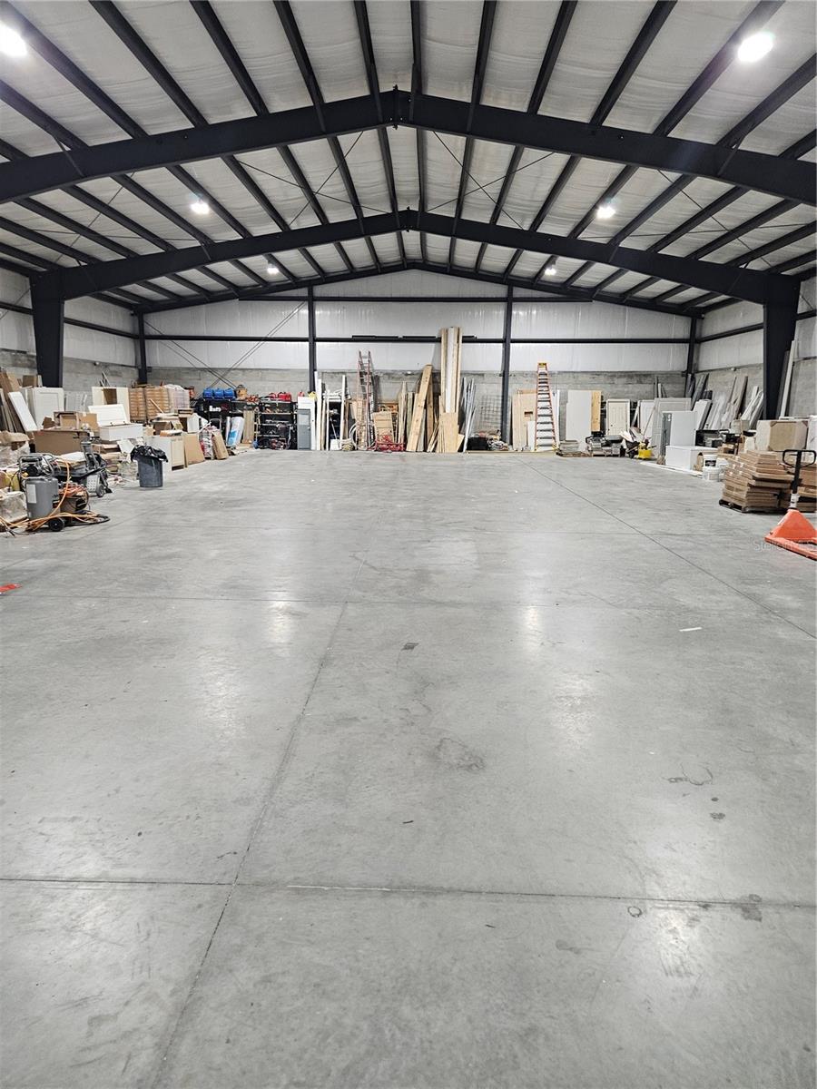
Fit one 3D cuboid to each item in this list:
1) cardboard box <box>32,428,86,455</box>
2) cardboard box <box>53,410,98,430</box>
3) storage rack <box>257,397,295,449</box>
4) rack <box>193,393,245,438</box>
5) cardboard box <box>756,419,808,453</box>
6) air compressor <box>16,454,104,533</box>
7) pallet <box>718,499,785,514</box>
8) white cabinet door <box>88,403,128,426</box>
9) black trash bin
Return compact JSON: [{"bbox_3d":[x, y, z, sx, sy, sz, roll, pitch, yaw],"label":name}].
[{"bbox_3d":[-7.584,-2.300,16.109,1.120,0.600,0.600,-2,11,-12],"label":"cardboard box"},{"bbox_3d":[-7.965,-2.959,17.375,0.950,0.480,0.550,-1,11,-6],"label":"cardboard box"},{"bbox_3d":[-5.319,-4.842,29.382,1.500,1.950,0.550,1,11,1],"label":"storage rack"},{"bbox_3d":[-7.634,-4.858,29.291,2.000,1.950,0.600,1,11,1],"label":"rack"},{"bbox_3d":[7.576,-2.188,14.678,0.800,0.600,0.570,1,11,1],"label":"cardboard box"},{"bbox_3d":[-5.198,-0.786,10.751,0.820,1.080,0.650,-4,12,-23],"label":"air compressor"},{"bbox_3d":[6.592,-0.741,13.634,1.020,0.130,1.080,1,11,1],"label":"pallet"},{"bbox_3d":[-7.913,-3.421,19.128,0.920,0.560,0.400,1,11,1],"label":"white cabinet door"},{"bbox_3d":[-5.816,-1.779,16.313,0.680,0.900,0.680,1,11,1],"label":"black trash bin"}]

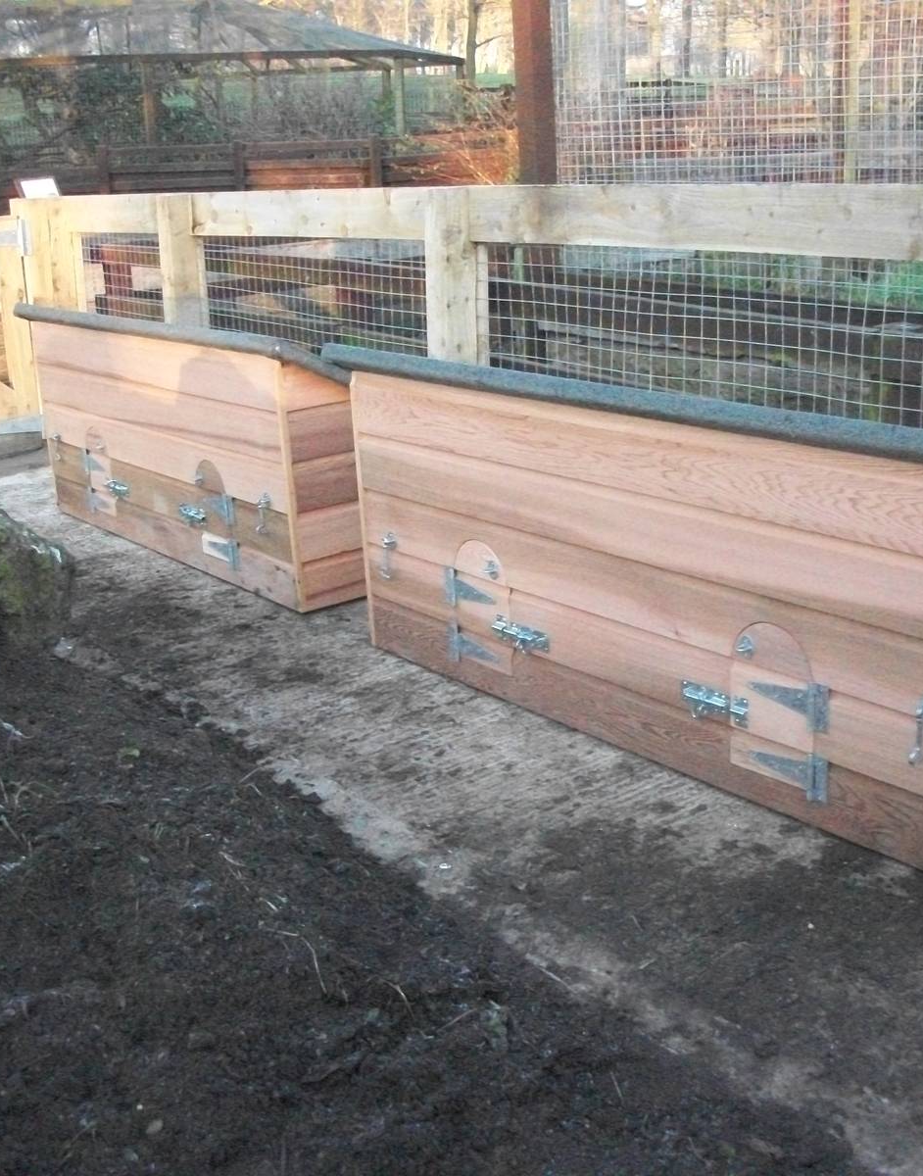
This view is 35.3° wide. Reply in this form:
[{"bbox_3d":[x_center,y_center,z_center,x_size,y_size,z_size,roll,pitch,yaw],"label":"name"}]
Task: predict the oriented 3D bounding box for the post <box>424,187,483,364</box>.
[{"bbox_3d":[-0.015,-0.600,4.326,0.100,1.125,0.100,-15,21,-36],"label":"post"}]

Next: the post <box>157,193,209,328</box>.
[{"bbox_3d":[-1.069,-0.940,5.624,0.100,1.120,0.100,-15,21,-36],"label":"post"}]

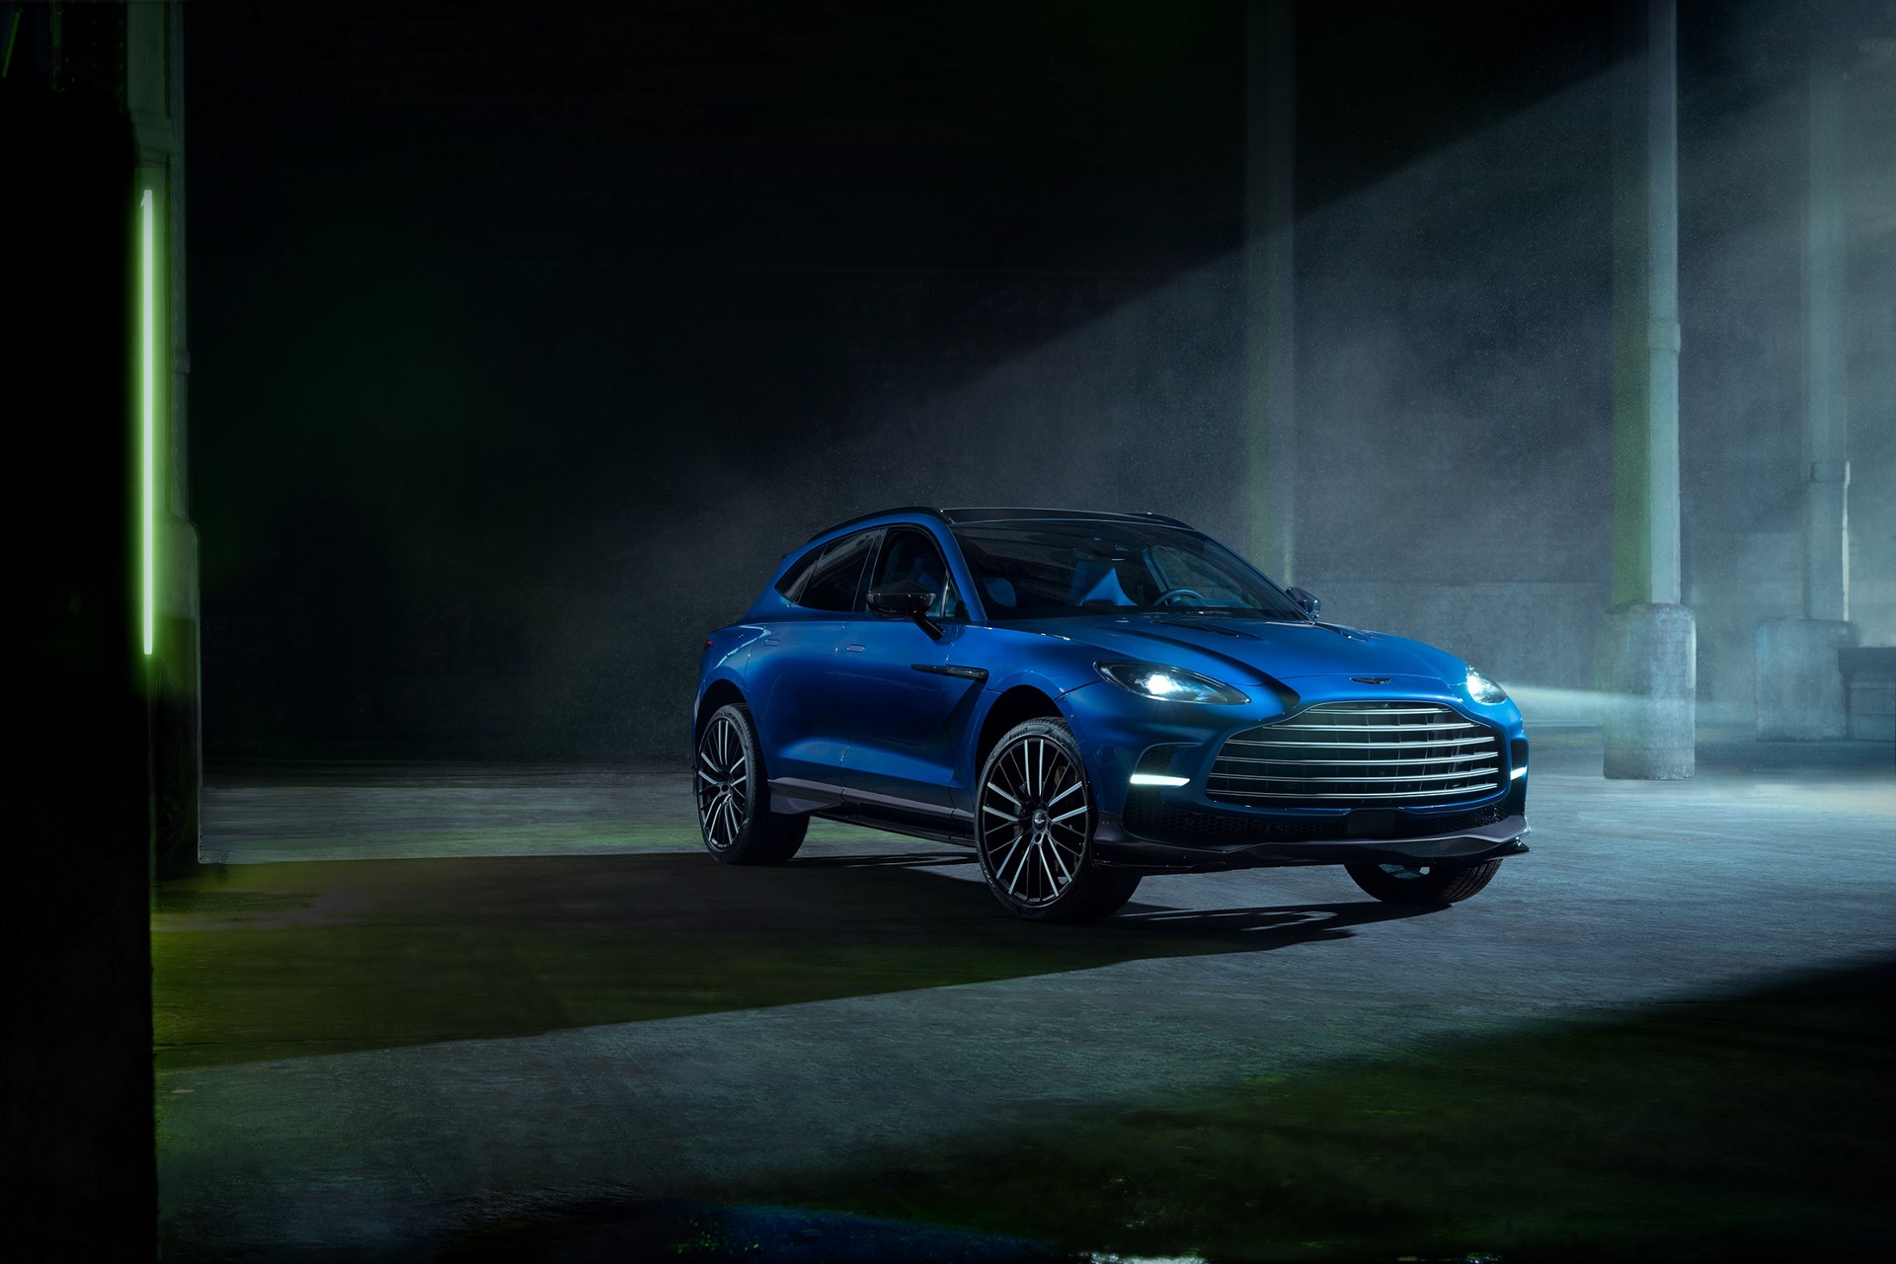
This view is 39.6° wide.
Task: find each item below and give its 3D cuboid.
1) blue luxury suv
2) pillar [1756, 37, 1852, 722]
[{"bbox_3d":[0.460,0.271,11.794,2.060,1.680,5.040,1,-1,-27],"label":"blue luxury suv"},{"bbox_3d":[11.110,-3.278,34.050,1.050,9.325,0.950,0,-1,0],"label":"pillar"}]

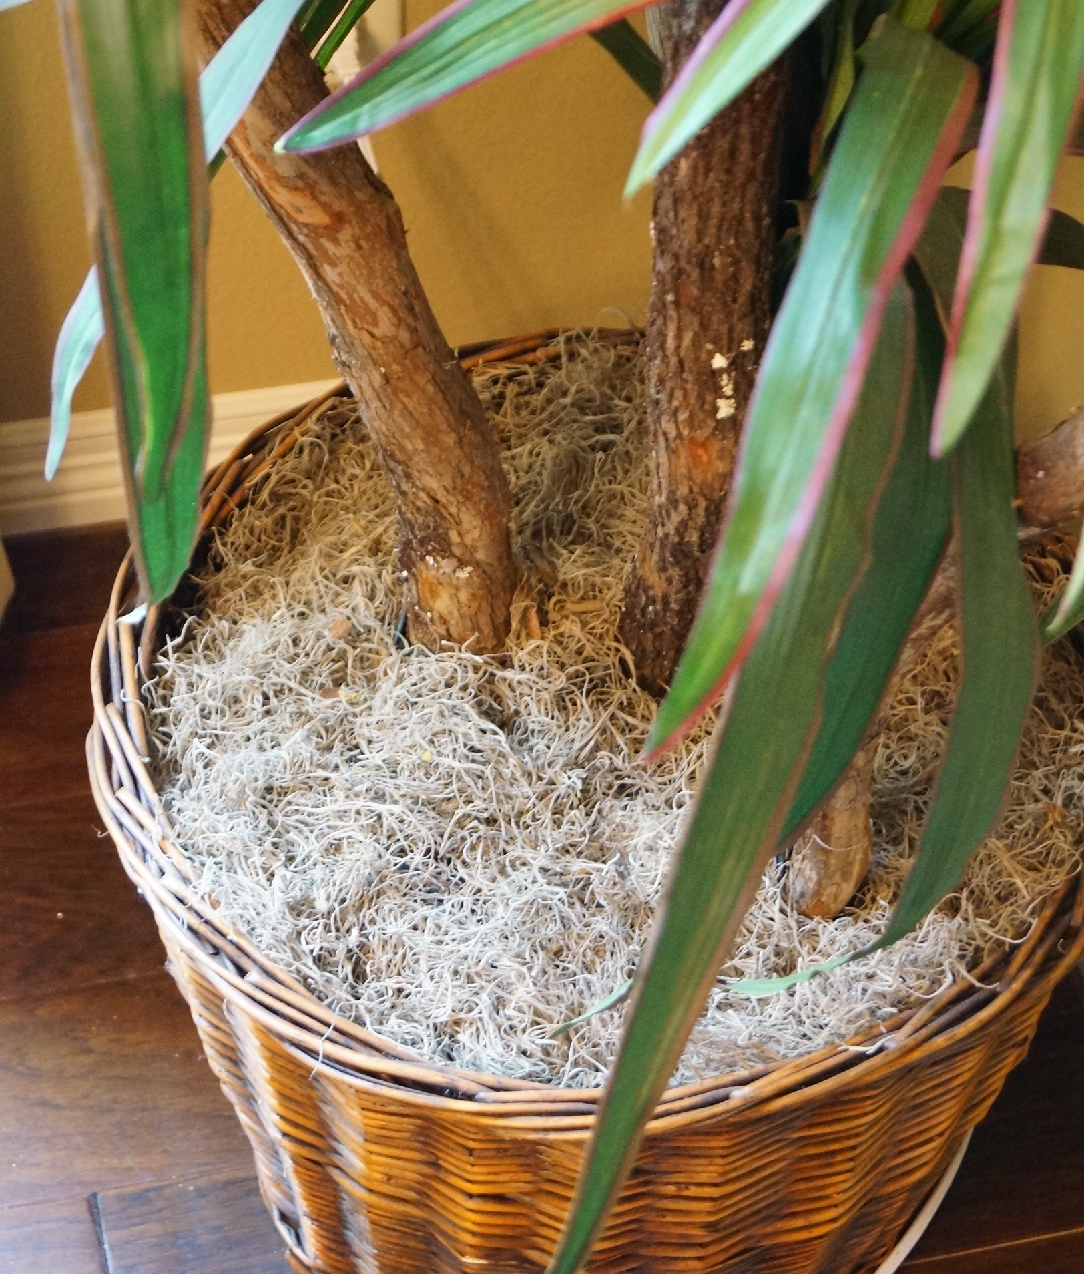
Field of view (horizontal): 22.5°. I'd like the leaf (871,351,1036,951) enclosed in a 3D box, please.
[{"bbox_3d":[0.145,0.004,0.945,0.045,0.280,0.045,4,41,0],"label":"leaf"}]

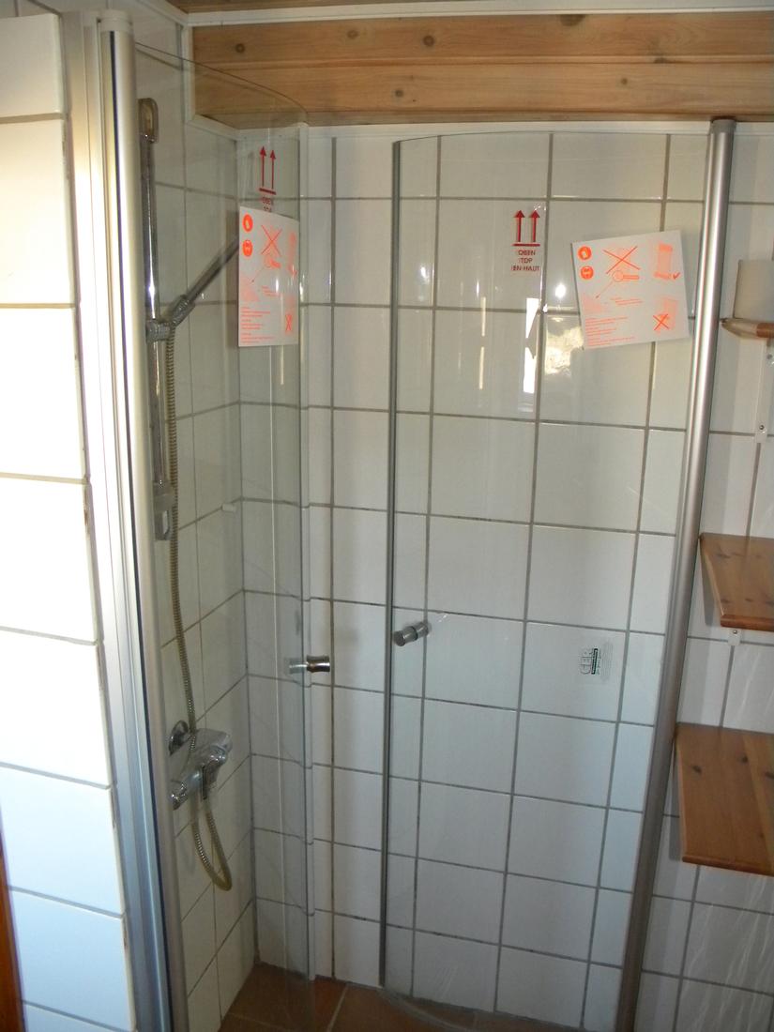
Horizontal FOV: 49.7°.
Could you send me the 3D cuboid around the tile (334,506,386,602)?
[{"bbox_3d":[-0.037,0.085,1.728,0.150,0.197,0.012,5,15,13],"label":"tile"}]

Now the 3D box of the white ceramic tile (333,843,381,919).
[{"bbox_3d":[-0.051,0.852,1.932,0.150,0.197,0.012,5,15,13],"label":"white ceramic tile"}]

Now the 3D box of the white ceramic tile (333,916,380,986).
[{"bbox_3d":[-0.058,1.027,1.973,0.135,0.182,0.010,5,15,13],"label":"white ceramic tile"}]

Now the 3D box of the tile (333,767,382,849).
[{"bbox_3d":[-0.024,0.665,1.874,0.196,0.196,0.010,5,16,13],"label":"tile"}]

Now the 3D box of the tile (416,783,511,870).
[{"bbox_3d":[0.169,0.681,1.832,0.197,0.197,0.012,5,15,13],"label":"tile"}]

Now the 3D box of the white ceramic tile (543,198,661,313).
[{"bbox_3d":[0.382,-0.458,1.472,0.196,0.196,0.010,5,16,13],"label":"white ceramic tile"}]

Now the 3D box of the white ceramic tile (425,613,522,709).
[{"bbox_3d":[0.178,0.297,1.730,0.197,0.197,0.012,5,15,13],"label":"white ceramic tile"}]

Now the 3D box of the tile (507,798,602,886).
[{"bbox_3d":[0.360,0.691,1.777,0.196,0.196,0.010,5,15,13],"label":"tile"}]

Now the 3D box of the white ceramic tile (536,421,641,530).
[{"bbox_3d":[0.379,-0.074,1.570,0.196,0.196,0.010,5,15,13],"label":"white ceramic tile"}]

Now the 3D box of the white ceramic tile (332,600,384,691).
[{"bbox_3d":[-0.017,0.281,1.769,0.196,0.196,0.010,5,16,13],"label":"white ceramic tile"}]

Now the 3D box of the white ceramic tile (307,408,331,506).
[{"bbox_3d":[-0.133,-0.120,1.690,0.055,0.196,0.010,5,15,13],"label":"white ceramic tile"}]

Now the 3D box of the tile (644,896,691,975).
[{"bbox_3d":[0.546,0.896,1.801,0.196,0.196,0.010,5,16,13],"label":"tile"}]

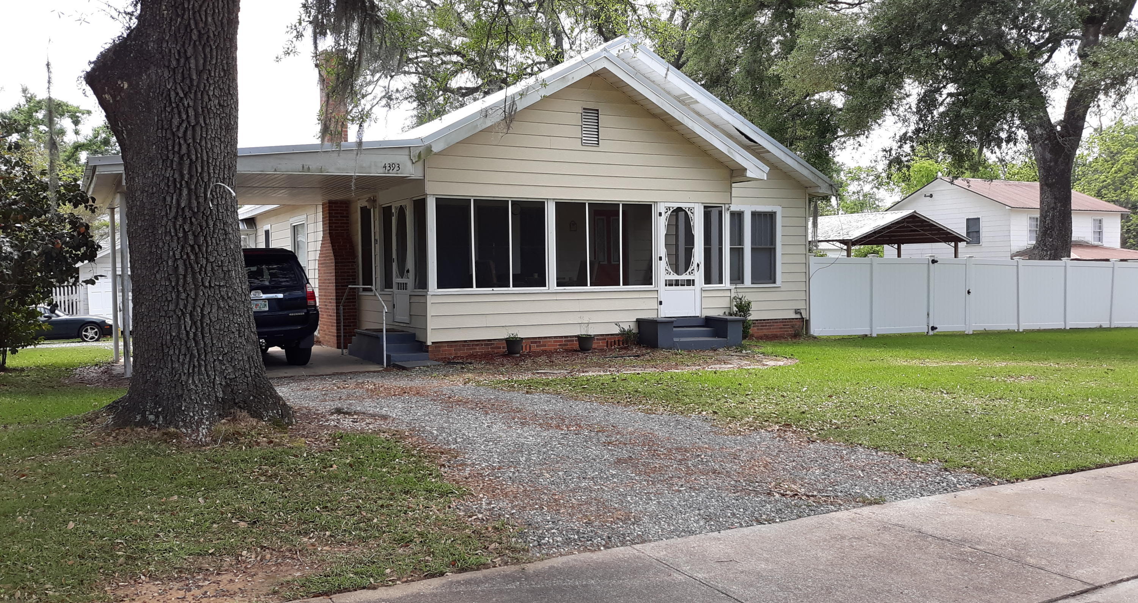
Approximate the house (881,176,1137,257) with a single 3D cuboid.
[{"bbox_3d":[27.182,-4.013,56.989,10.700,7.350,11.600,-1,2,-26],"label":"house"}]

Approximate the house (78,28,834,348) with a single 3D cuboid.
[{"bbox_3d":[-3.316,-2.216,21.817,14.800,6.050,15.700,-2,2,-29],"label":"house"}]

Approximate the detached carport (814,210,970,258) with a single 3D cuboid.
[{"bbox_3d":[8.951,-1.036,29.155,5.299,3.350,4.832,-2,2,-31],"label":"detached carport"}]

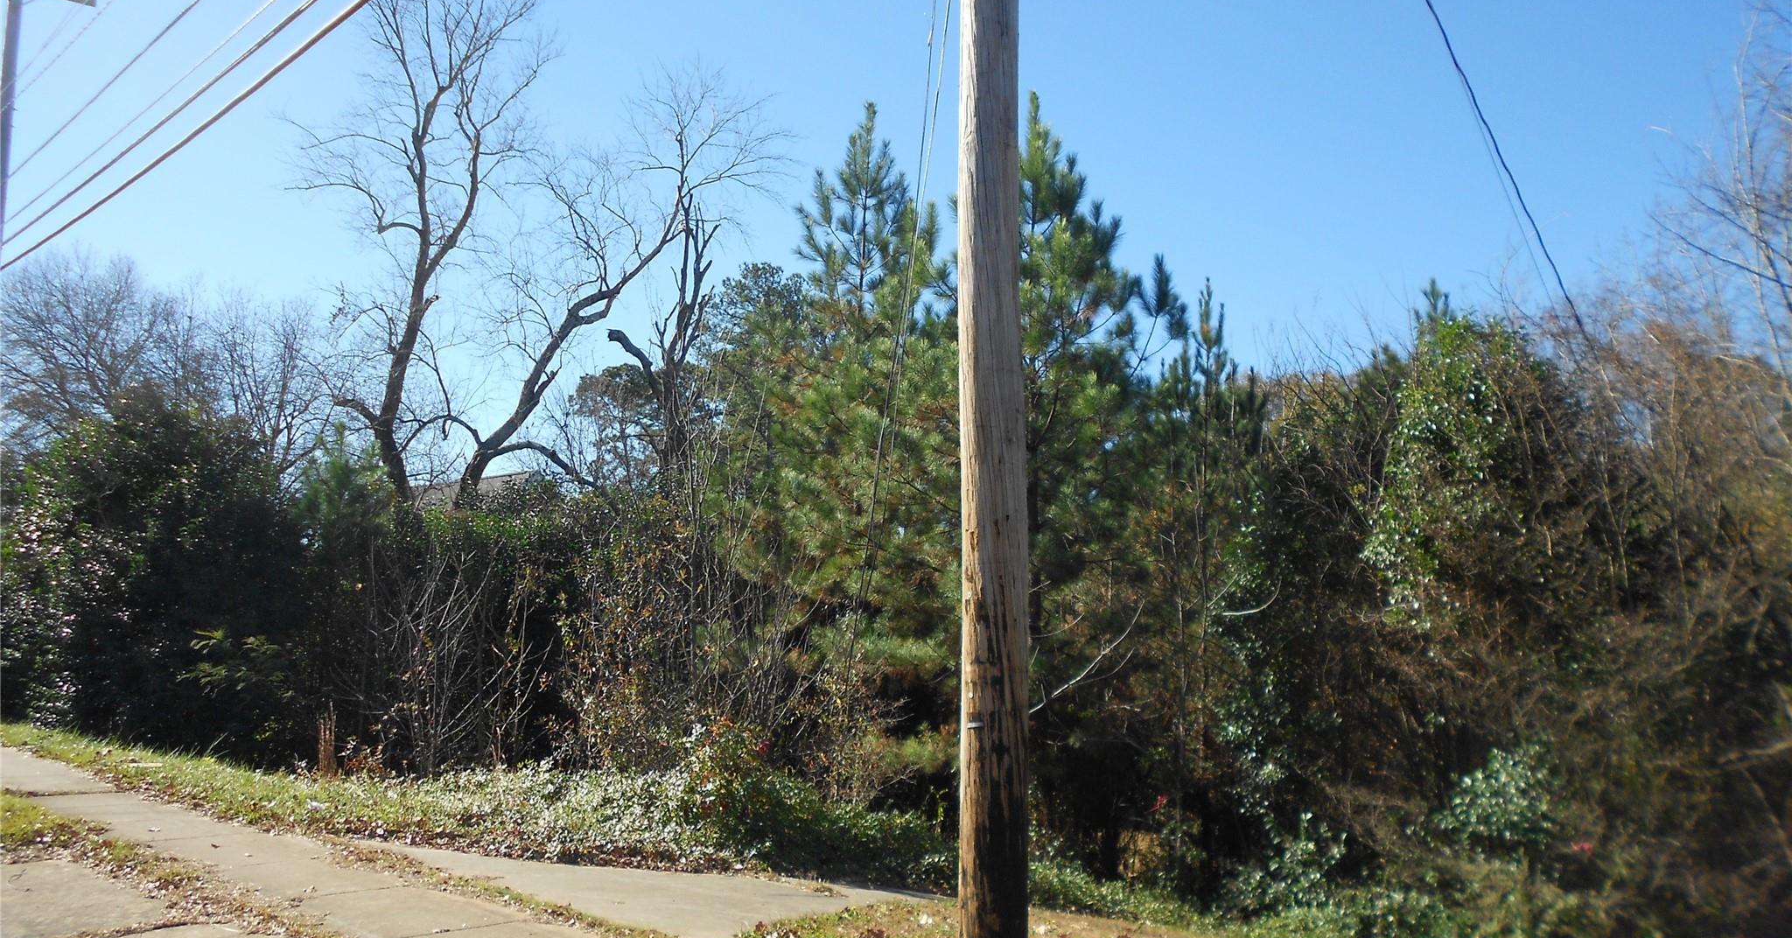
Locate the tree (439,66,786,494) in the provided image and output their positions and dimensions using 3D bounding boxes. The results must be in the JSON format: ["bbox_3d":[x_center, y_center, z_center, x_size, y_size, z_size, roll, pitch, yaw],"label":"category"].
[{"bbox_3d":[-5.000,-1.950,24.000,6.000,10.400,5.200,0,-5,0],"label":"tree"}]

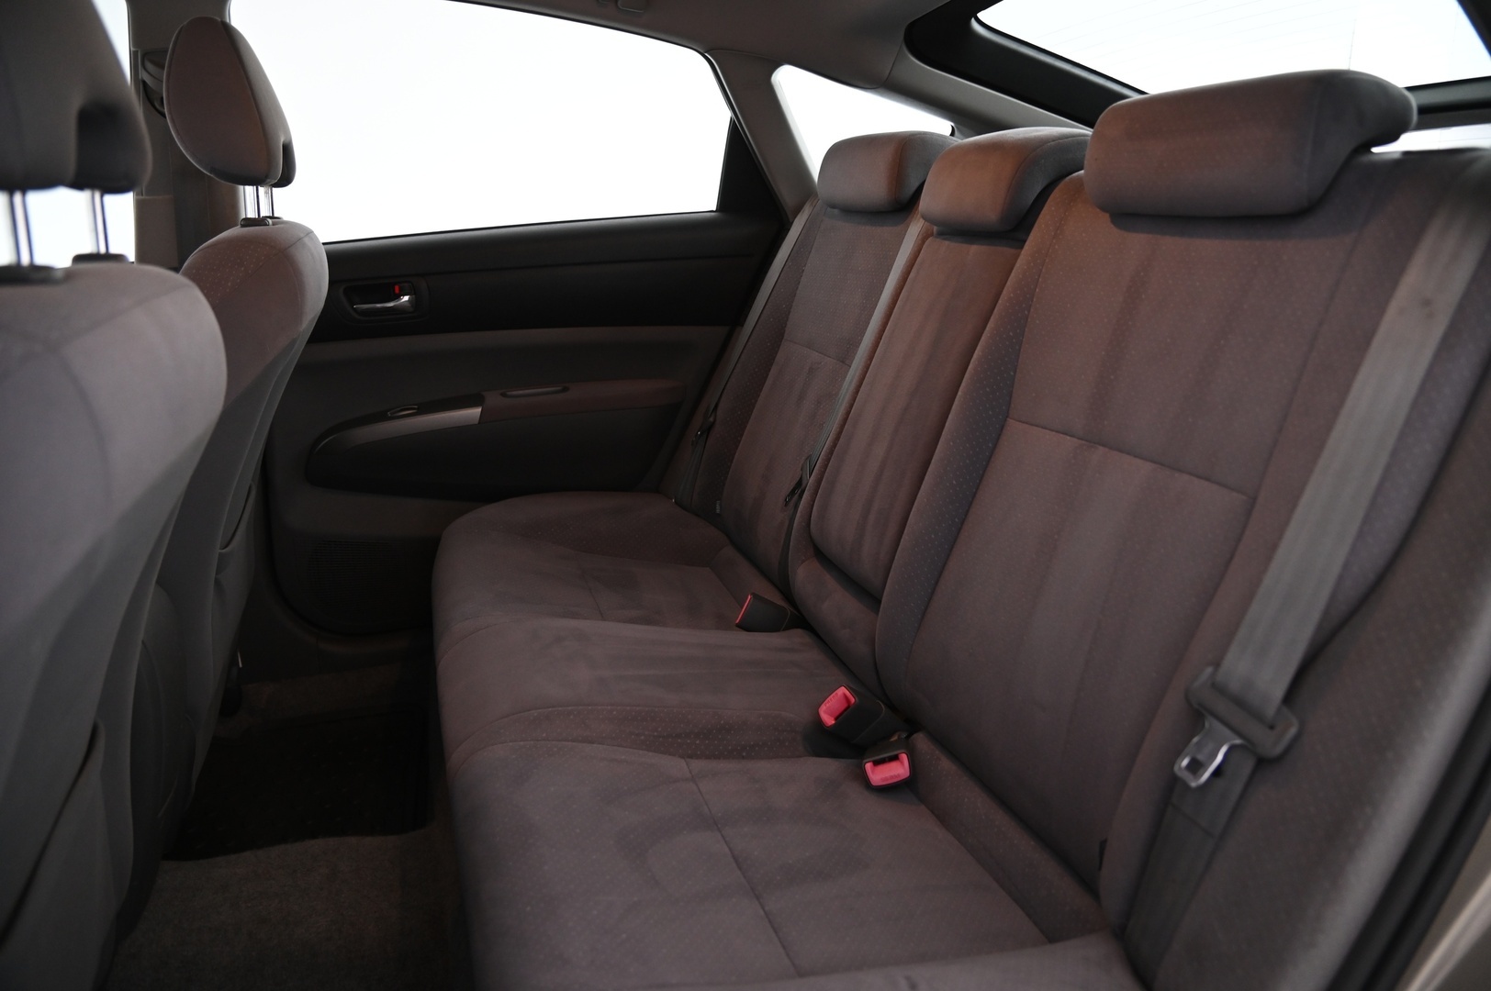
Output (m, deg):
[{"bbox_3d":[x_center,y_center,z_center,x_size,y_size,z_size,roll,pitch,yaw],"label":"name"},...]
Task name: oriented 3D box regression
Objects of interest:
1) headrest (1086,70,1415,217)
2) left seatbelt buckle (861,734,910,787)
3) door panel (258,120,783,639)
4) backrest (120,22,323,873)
[{"bbox_3d":[0.393,-0.278,0.805,0.120,0.115,0.245,5,14,-21],"label":"headrest"},{"bbox_3d":[0.143,0.269,1.005,0.044,0.030,0.060,-22,0,20],"label":"left seatbelt buckle"},{"bbox_3d":[-0.337,-0.189,1.636,0.870,0.830,0.120,-5,17,-18],"label":"door panel"},{"bbox_3d":[-0.670,-0.105,1.228,0.260,0.890,0.500,11,12,-22],"label":"backrest"}]

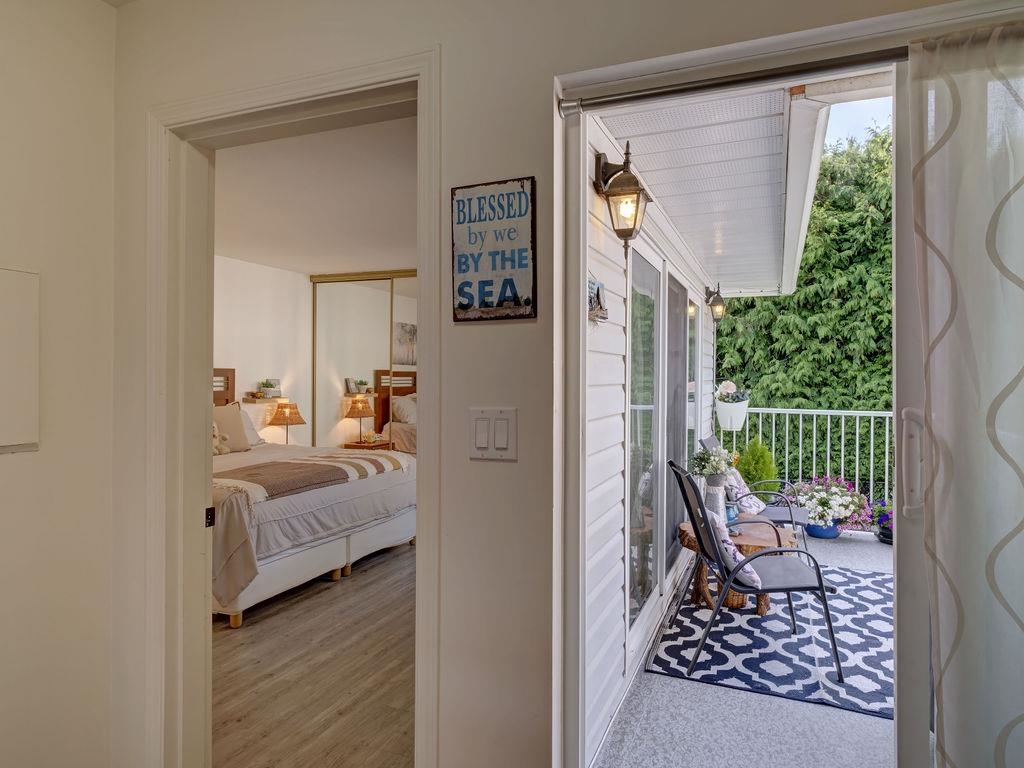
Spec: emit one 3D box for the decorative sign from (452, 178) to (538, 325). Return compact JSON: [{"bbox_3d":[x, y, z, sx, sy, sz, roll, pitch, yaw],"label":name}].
[{"bbox_3d":[-0.039,-0.293,1.444,0.199,0.304,0.014,-1,-1,22],"label":"decorative sign"}]

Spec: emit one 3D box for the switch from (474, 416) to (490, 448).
[{"bbox_3d":[-0.065,0.111,1.453,0.035,0.068,0.010,0,0,22],"label":"switch"}]

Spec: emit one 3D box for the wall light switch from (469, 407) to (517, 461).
[{"bbox_3d":[-0.041,0.111,1.445,0.115,0.115,0.010,0,0,22],"label":"wall light switch"}]

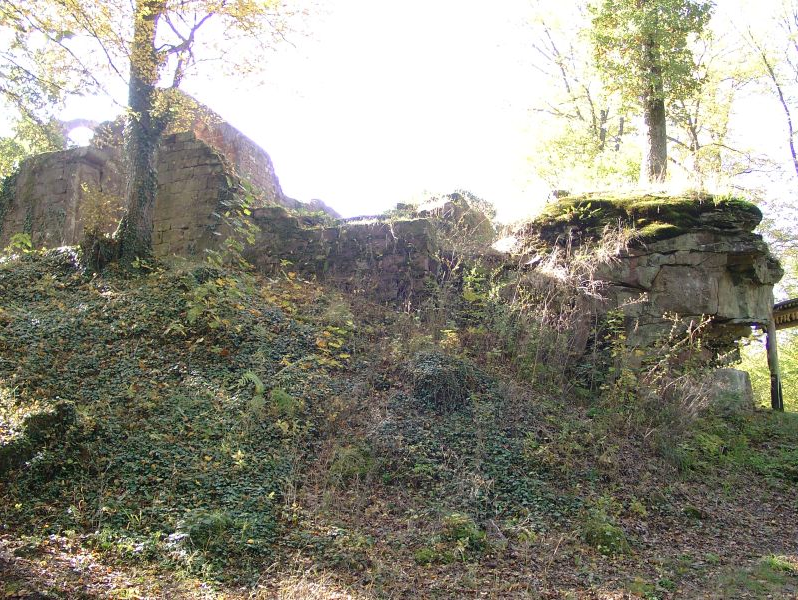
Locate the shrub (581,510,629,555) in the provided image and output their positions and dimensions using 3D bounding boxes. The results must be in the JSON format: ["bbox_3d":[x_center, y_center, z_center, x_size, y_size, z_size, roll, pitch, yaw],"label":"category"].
[{"bbox_3d":[2.391,2.704,9.100,0.556,0.511,0.500,0,-9,0],"label":"shrub"}]

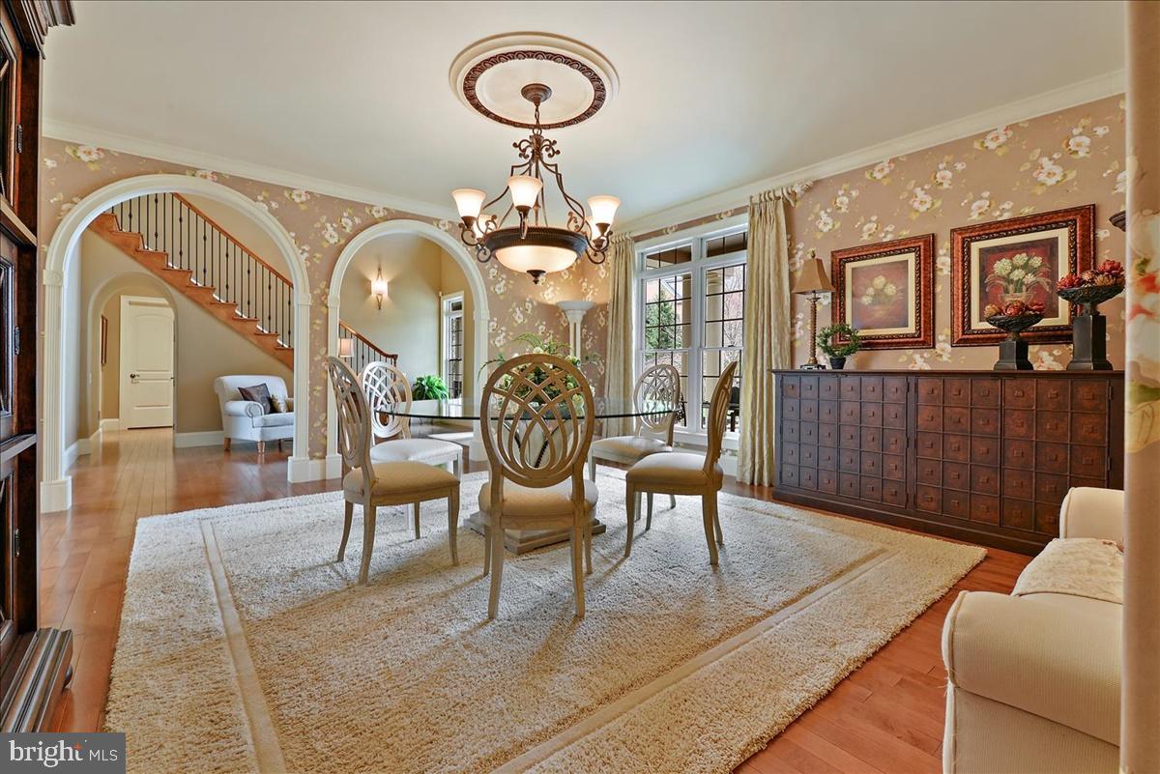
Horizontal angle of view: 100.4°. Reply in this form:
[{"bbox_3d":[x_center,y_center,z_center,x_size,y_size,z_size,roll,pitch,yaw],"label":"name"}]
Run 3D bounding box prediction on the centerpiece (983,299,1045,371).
[{"bbox_3d":[2.586,-0.312,2.878,0.275,0.434,0.275,-1,2,-41],"label":"centerpiece"}]

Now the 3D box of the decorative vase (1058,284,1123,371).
[{"bbox_3d":[2.760,-0.318,2.610,0.255,0.460,0.255,-1,1,-39],"label":"decorative vase"}]

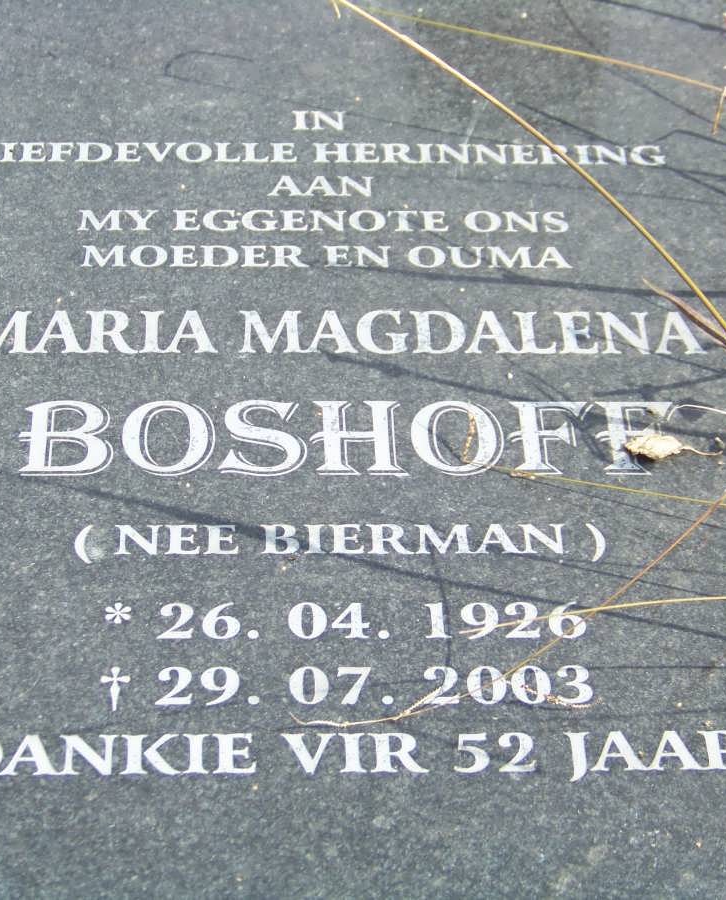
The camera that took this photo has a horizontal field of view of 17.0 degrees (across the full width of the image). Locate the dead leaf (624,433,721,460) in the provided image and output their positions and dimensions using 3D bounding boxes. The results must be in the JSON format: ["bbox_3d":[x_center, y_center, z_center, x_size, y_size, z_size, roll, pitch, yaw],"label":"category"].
[{"bbox_3d":[0.177,-0.002,1.387,0.054,0.008,0.015,2,42,-1],"label":"dead leaf"}]

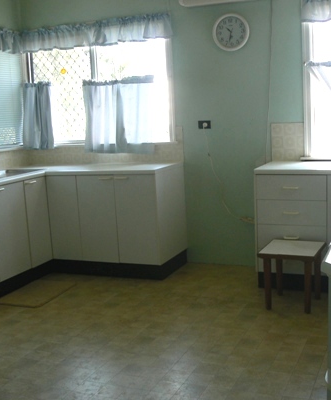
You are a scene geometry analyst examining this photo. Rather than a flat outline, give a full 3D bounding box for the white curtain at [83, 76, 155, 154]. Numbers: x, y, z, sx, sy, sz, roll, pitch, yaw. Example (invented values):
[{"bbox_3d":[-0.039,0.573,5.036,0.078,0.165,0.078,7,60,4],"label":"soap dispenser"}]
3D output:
[{"bbox_3d":[-0.424,-0.759,5.006,0.725,0.666,0.070,1,10,23],"label":"white curtain"}]

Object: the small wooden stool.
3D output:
[{"bbox_3d":[0.875,0.524,3.789,0.365,0.402,0.400,1,10,23],"label":"small wooden stool"}]

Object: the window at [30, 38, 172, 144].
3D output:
[{"bbox_3d":[-0.657,-0.984,5.132,1.510,0.932,0.080,1,10,23],"label":"window"}]

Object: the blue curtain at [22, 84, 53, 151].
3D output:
[{"bbox_3d":[-1.221,-0.811,5.341,0.365,0.616,0.070,1,10,23],"label":"blue curtain"}]

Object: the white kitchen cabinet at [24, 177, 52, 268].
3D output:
[{"bbox_3d":[-1.329,0.178,4.801,0.570,0.739,0.301,1,10,23],"label":"white kitchen cabinet"}]

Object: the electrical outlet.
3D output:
[{"bbox_3d":[0.336,-0.642,4.753,0.116,0.070,0.020,1,10,23],"label":"electrical outlet"}]

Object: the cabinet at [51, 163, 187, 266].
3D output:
[{"bbox_3d":[-0.410,0.099,4.886,1.030,0.771,0.590,1,10,23],"label":"cabinet"}]

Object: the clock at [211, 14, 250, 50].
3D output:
[{"bbox_3d":[0.539,-1.362,4.520,0.300,0.300,0.045,1,10,23],"label":"clock"}]

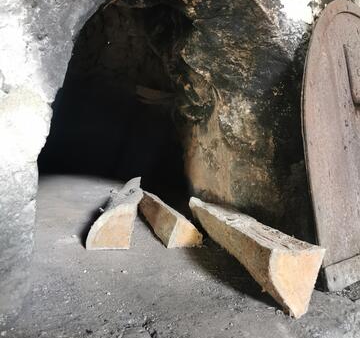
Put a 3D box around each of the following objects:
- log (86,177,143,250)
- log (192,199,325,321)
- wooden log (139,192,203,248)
[{"bbox_3d":[-0.178,0.110,1.124,0.105,0.103,0.550,0,5,-5],"label":"log"},{"bbox_3d":[0.117,0.140,0.775,0.085,0.100,0.510,-1,5,-11],"label":"log"},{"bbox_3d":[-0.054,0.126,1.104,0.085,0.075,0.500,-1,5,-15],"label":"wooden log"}]

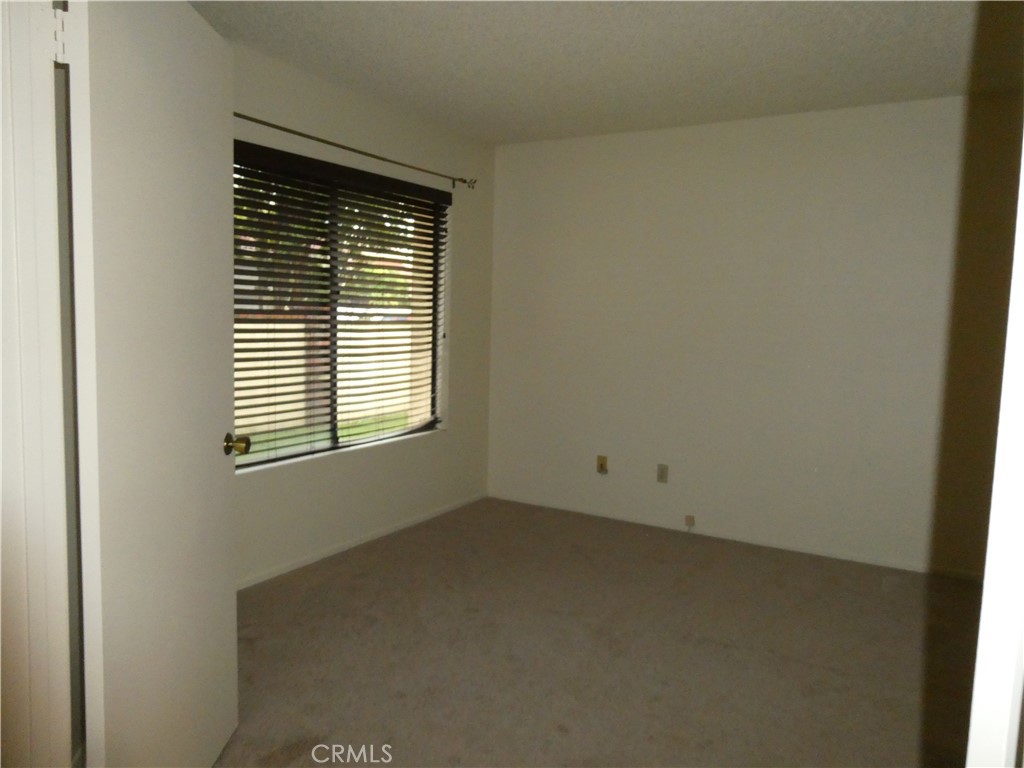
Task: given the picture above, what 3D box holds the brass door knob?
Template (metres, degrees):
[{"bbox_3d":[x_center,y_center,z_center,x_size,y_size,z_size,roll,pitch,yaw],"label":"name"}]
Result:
[{"bbox_3d":[-0.798,0.177,2.080,0.062,0.065,0.065,1,5,-2],"label":"brass door knob"}]

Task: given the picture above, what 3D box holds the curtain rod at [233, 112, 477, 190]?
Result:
[{"bbox_3d":[-0.790,-1.183,3.631,0.090,0.080,2.200,5,6,30],"label":"curtain rod"}]

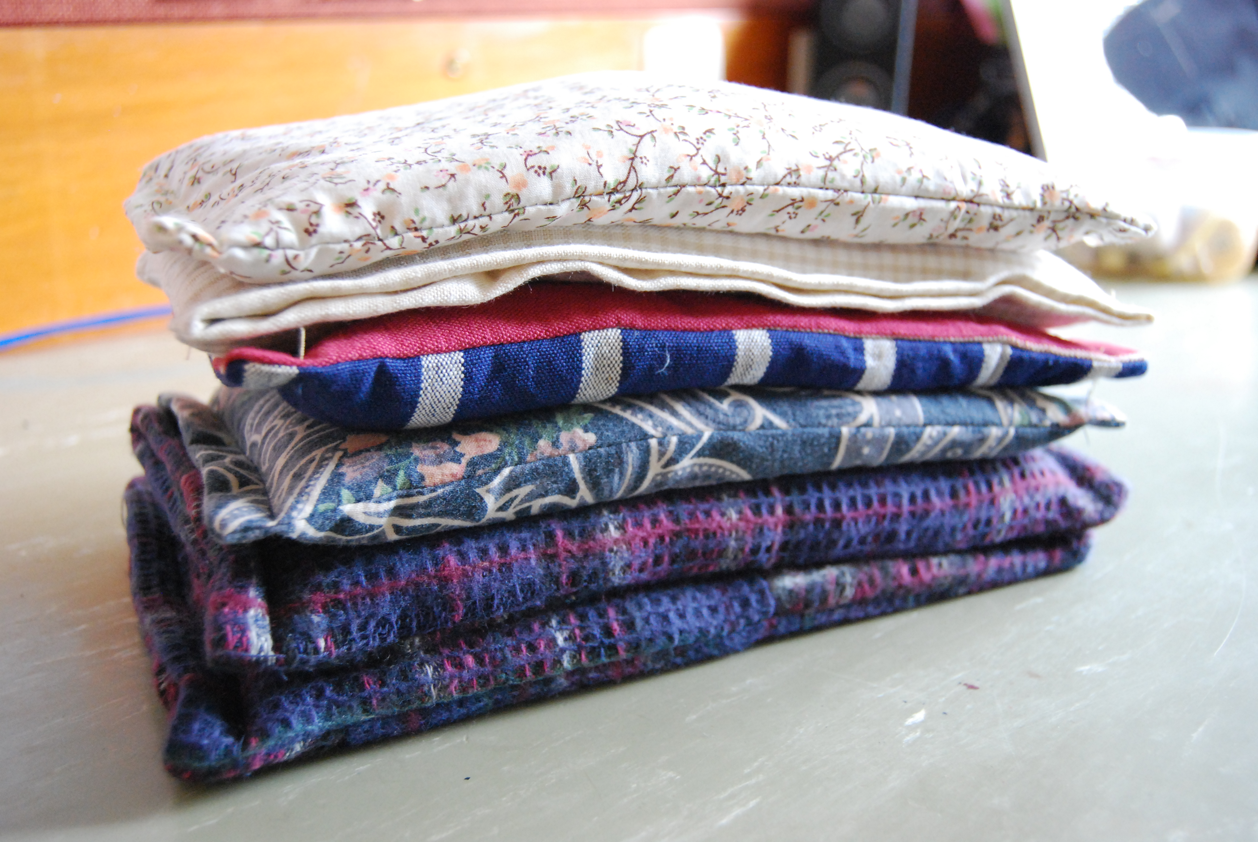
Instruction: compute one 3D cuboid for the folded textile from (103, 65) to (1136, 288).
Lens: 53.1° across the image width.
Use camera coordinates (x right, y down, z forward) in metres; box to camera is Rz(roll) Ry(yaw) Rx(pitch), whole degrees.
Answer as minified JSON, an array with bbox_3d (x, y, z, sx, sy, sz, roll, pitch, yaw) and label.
[{"bbox_3d":[-0.001,-0.082,0.384,0.268,0.040,0.126,-6,22,-16],"label":"folded textile"}]

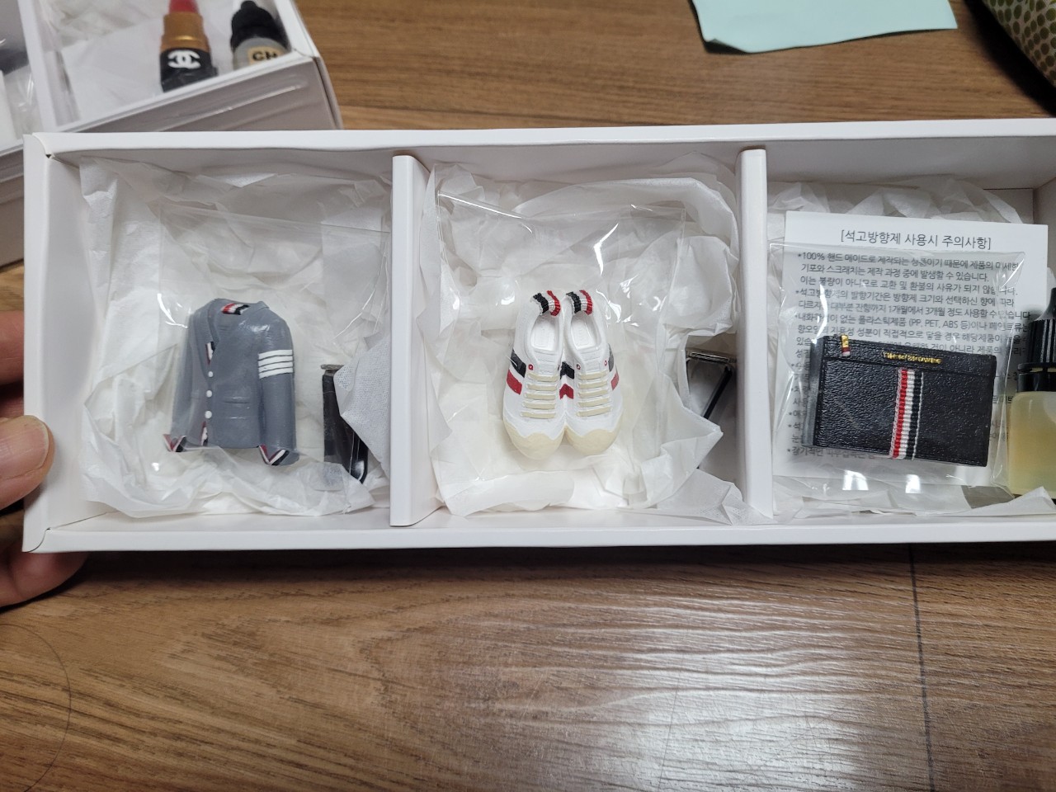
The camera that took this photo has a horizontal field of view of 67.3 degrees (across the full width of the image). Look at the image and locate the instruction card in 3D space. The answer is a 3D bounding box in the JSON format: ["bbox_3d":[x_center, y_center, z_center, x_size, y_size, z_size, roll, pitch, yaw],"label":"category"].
[{"bbox_3d":[0.114,-0.013,0.236,0.080,0.002,0.080,2,87,2],"label":"instruction card"}]

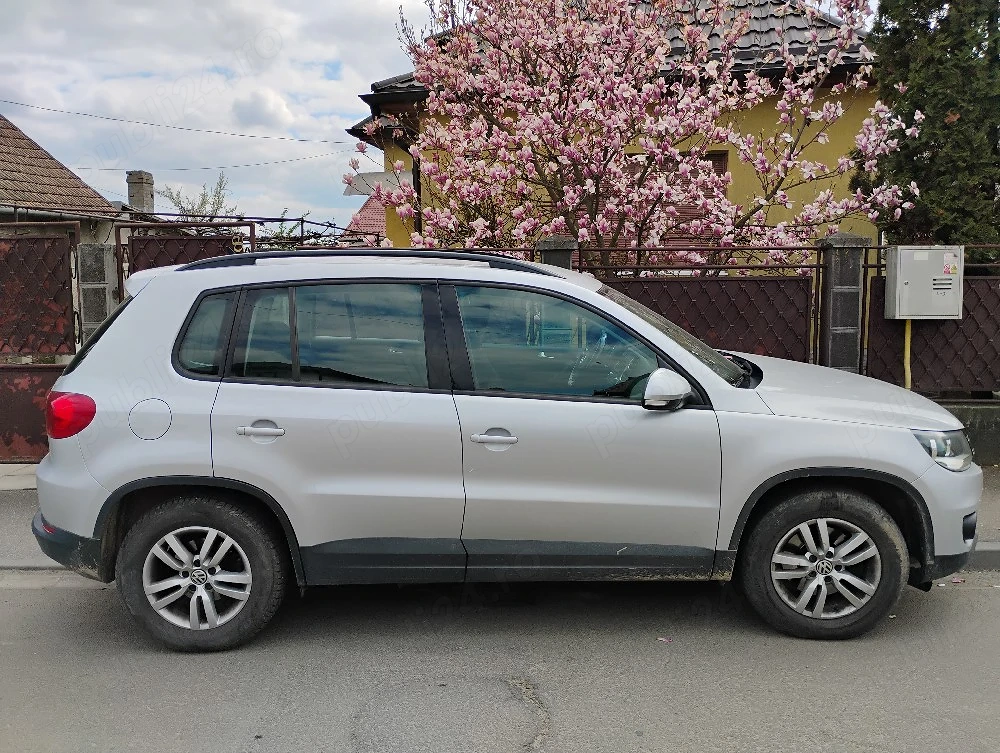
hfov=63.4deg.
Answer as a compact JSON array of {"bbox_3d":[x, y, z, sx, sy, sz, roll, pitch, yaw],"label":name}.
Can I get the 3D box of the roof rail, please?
[{"bbox_3d":[-0.576,-0.495,3.511,1.630,0.120,0.070,0,5,-2],"label":"roof rail"}]

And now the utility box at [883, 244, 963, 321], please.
[{"bbox_3d":[3.279,-0.721,6.265,0.500,0.550,0.200,0,6,1],"label":"utility box"}]

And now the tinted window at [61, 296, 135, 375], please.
[{"bbox_3d":[-1.780,-0.252,4.080,0.100,0.470,1.200,41,4,-5],"label":"tinted window"}]

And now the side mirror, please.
[{"bbox_3d":[0.665,0.045,3.259,0.200,0.170,0.220,0,5,-2],"label":"side mirror"}]

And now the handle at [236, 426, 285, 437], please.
[{"bbox_3d":[-0.957,0.219,3.262,0.190,0.035,0.045,2,6,-1],"label":"handle"}]

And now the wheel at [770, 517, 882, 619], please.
[{"bbox_3d":[1.360,0.797,3.464,0.442,0.442,0.180,0,6,3],"label":"wheel"}]

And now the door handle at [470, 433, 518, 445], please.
[{"bbox_3d":[-0.022,0.253,3.286,0.190,0.035,0.045,3,6,-1],"label":"door handle"}]

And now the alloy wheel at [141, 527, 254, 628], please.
[{"bbox_3d":[-1.243,0.823,3.411,0.442,0.442,0.180,-1,6,-1],"label":"alloy wheel"}]

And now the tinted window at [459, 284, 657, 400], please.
[{"bbox_3d":[0.238,-0.146,3.409,0.860,0.500,0.060,0,-17,-2],"label":"tinted window"}]

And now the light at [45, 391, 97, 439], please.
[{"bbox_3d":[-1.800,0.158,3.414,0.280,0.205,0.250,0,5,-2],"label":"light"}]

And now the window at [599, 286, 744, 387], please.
[{"bbox_3d":[0.804,-0.230,4.158,0.860,0.140,1.400,33,3,-4],"label":"window"}]

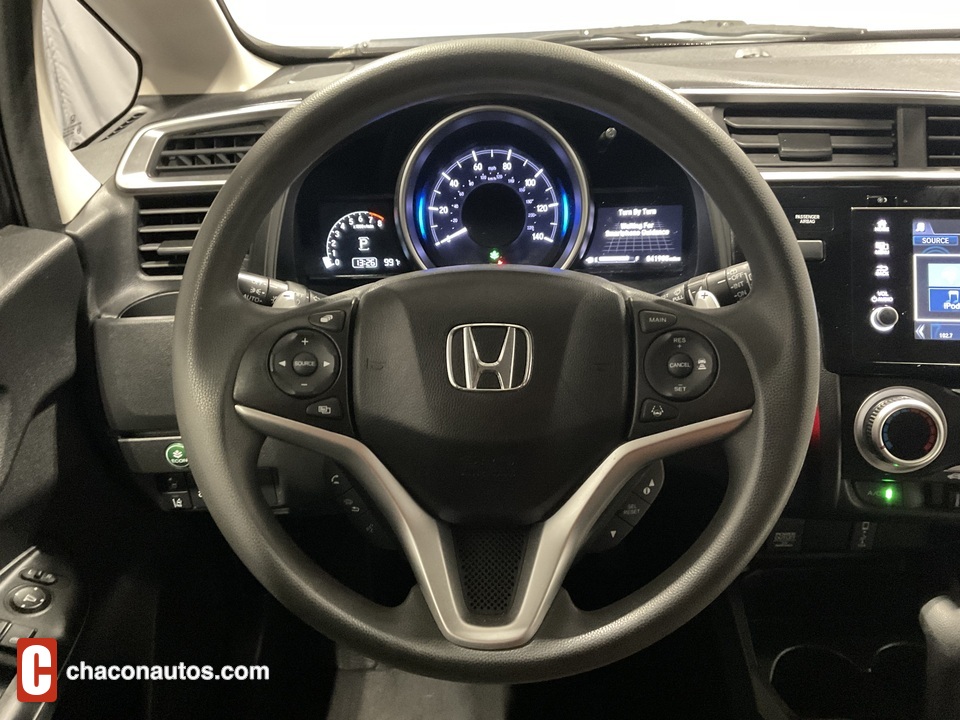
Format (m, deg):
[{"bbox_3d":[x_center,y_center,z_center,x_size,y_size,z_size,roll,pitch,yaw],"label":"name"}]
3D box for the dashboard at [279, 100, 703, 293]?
[{"bbox_3d":[0.009,-0.137,0.670,0.345,0.158,0.090,0,8,2],"label":"dashboard"}]

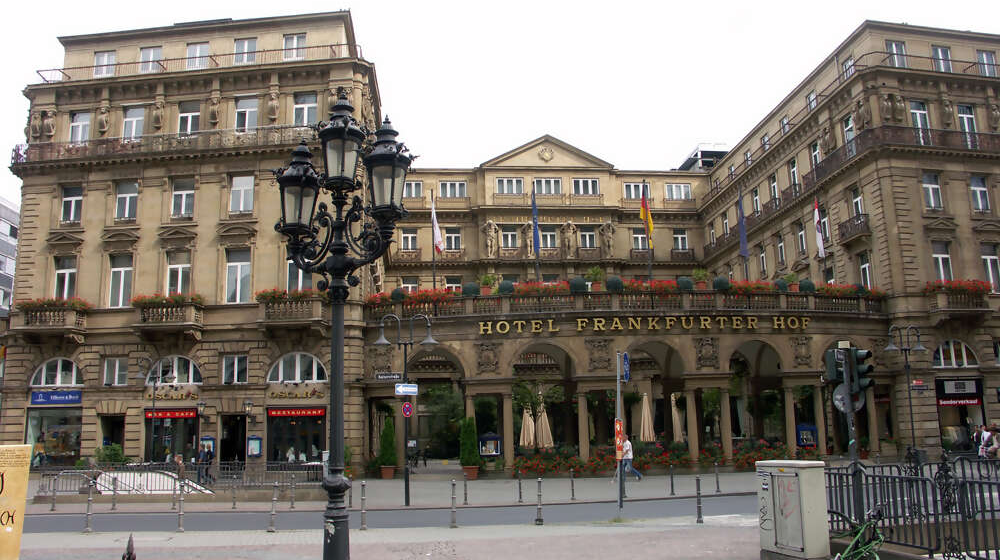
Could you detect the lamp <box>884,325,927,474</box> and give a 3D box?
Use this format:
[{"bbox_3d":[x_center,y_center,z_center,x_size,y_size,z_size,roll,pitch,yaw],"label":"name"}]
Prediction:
[{"bbox_3d":[14.609,4.250,28.834,1.780,5.279,0.520,2,-11,-16],"label":"lamp"}]

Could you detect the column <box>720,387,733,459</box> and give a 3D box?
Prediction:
[{"bbox_3d":[9.617,6.144,34.341,0.480,3.080,0.480,0,-11,-11],"label":"column"}]

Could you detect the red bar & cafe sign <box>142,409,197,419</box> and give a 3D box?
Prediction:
[{"bbox_3d":[-15.387,6.281,37.773,2.450,0.330,0.120,-3,-11,6],"label":"red bar & cafe sign"}]

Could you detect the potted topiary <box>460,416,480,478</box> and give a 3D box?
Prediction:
[{"bbox_3d":[-1.222,6.928,33.301,0.820,2.530,0.820,-1,-10,0],"label":"potted topiary"}]

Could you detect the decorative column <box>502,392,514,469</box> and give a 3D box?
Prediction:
[{"bbox_3d":[0.365,6.460,34.802,0.500,3.298,0.500,-1,-11,-2],"label":"decorative column"}]

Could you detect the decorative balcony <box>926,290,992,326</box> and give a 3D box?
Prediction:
[{"bbox_3d":[22.134,1.349,39.265,2.900,1.700,0.950,1,-11,-14],"label":"decorative balcony"}]

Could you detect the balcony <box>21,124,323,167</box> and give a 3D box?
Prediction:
[{"bbox_3d":[-15.723,-6.438,39.292,16.276,0.979,0.800,-3,-11,6],"label":"balcony"}]

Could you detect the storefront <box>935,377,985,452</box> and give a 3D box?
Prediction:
[{"bbox_3d":[22.690,6.676,39.857,2.400,3.450,0.400,1,-11,-12],"label":"storefront"}]

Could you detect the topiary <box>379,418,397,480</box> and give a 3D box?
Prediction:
[{"bbox_3d":[-4.951,7.416,35.600,0.750,2.650,0.750,-1,-11,0],"label":"topiary"}]

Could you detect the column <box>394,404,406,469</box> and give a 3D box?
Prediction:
[{"bbox_3d":[-4.270,6.605,34.712,0.480,3.080,0.480,-2,-10,0],"label":"column"}]

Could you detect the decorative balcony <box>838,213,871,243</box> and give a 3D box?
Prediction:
[{"bbox_3d":[18.925,-2.753,42.959,0.750,1.150,2.100,-1,-11,-4],"label":"decorative balcony"}]

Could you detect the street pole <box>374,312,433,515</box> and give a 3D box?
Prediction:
[{"bbox_3d":[-2.694,3.690,23.328,1.800,5.400,0.550,-2,-10,4],"label":"street pole"}]

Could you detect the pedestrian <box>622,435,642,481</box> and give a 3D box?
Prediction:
[{"bbox_3d":[4.739,6.461,29.297,0.750,1.690,0.500,0,-10,-4],"label":"pedestrian"}]

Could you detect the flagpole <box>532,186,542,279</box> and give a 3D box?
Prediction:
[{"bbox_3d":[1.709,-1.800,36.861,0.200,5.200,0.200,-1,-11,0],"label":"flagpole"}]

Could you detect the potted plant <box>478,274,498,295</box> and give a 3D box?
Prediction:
[{"bbox_3d":[-0.513,0.200,36.099,0.850,0.998,0.850,-1,-11,-2],"label":"potted plant"}]

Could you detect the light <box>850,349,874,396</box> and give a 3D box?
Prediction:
[{"bbox_3d":[7.188,1.804,16.039,0.420,0.930,0.300,-10,-13,37],"label":"light"}]

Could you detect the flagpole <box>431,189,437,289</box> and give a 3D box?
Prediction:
[{"bbox_3d":[-2.908,-1.416,35.379,0.110,5.289,0.110,-5,-11,11],"label":"flagpole"}]

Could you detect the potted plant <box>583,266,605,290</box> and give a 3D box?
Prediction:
[{"bbox_3d":[4.064,-0.068,34.799,0.850,1.150,0.850,-1,-10,-1],"label":"potted plant"}]

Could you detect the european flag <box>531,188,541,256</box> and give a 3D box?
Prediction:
[{"bbox_3d":[1.614,-2.651,36.573,0.380,3.050,0.280,-1,-10,0],"label":"european flag"}]

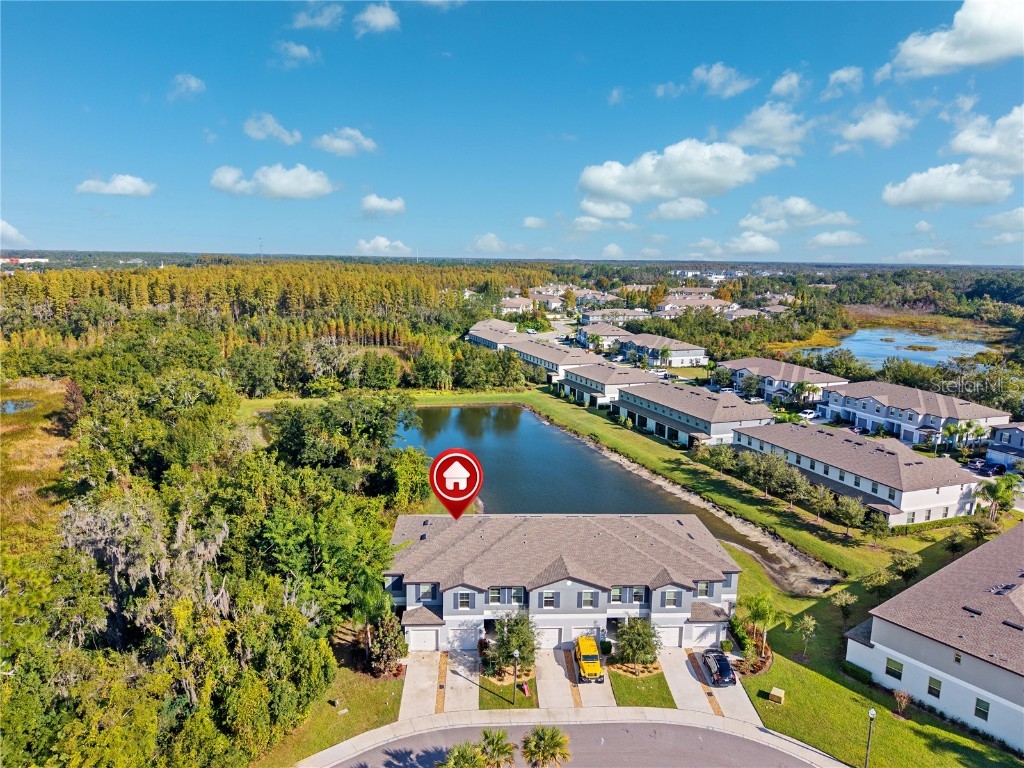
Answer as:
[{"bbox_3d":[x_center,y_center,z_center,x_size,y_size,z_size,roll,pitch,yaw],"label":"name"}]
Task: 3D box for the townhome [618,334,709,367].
[{"bbox_3d":[50.340,-12.620,250.350,20.200,8.200,34.800,-4,11,-23],"label":"townhome"}]

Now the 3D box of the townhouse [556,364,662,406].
[{"bbox_3d":[25.863,-0.565,181.222,20.520,8.390,23.080,-3,11,-21],"label":"townhouse"}]

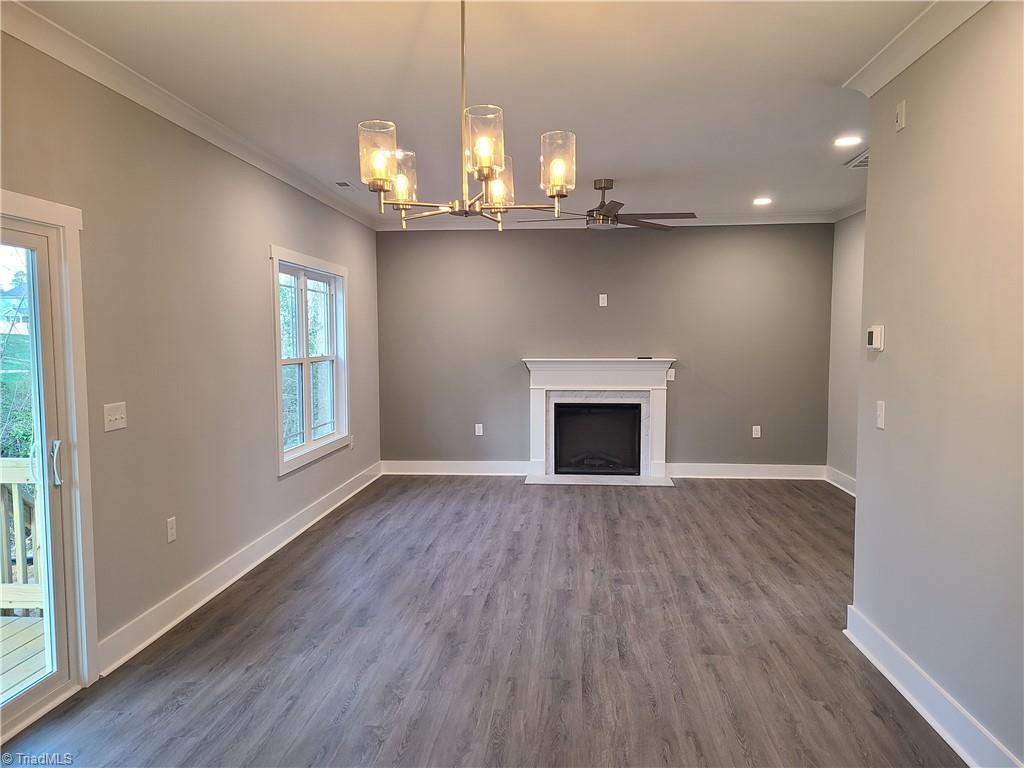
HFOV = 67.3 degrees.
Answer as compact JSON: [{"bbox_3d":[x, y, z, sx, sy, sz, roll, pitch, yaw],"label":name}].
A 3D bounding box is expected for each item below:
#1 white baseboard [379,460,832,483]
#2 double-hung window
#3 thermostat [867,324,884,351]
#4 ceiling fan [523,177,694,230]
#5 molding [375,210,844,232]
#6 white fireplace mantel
[{"bbox_3d":[0.936,0.928,8.264,4.790,0.155,0.028,0,3,5],"label":"white baseboard"},{"bbox_3d":[-1.654,-0.204,6.342,0.120,1.640,1.822,0,3,5],"label":"double-hung window"},{"bbox_3d":[1.669,-0.210,3.540,0.040,0.117,0.118,0,3,5],"label":"thermostat"},{"bbox_3d":[0.725,-1.420,6.108,1.450,0.374,1.474,0,3,5],"label":"ceiling fan"},{"bbox_3d":[0.924,-1.683,8.075,4.790,0.090,0.088,0,3,5],"label":"molding"},{"bbox_3d":[0.917,0.377,8.145,1.599,1.270,0.200,0,3,5],"label":"white fireplace mantel"}]

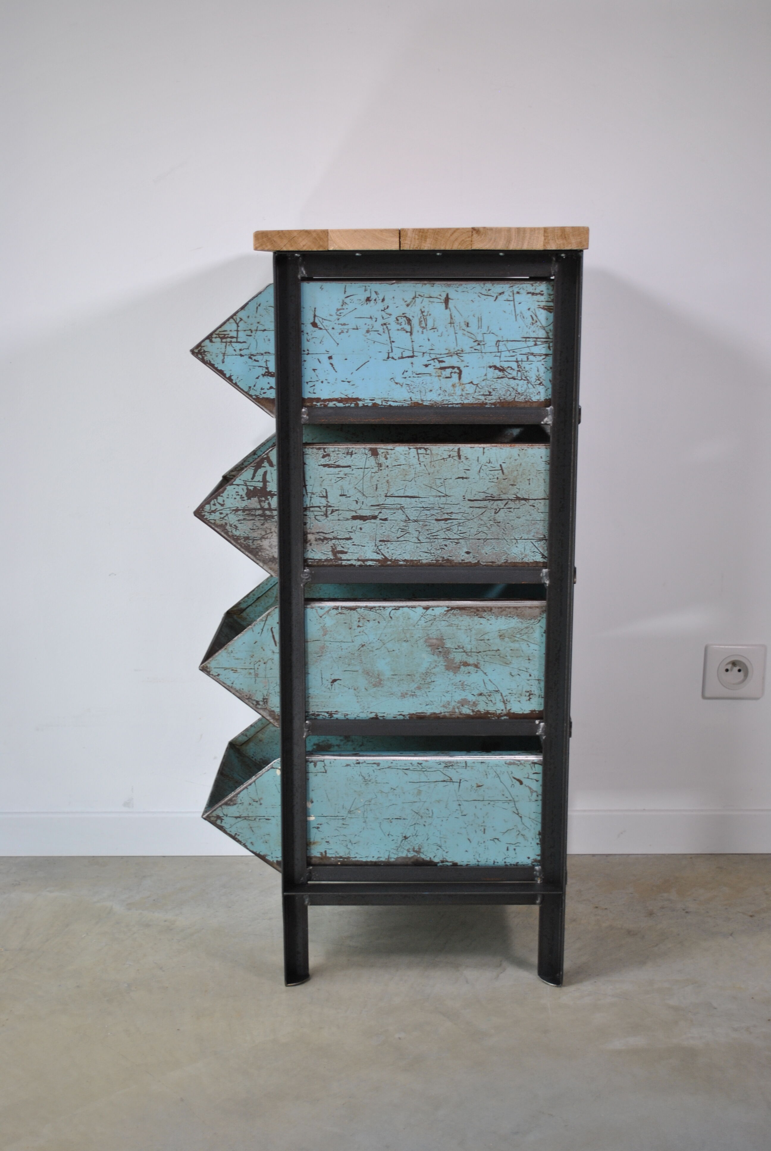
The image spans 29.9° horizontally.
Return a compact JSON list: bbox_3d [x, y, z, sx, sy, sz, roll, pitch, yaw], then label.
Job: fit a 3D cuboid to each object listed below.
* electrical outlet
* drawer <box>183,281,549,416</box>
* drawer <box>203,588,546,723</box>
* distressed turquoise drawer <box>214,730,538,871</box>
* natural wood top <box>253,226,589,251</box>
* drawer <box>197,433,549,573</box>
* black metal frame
[{"bbox_3d":[0.521,0.144,2.151,0.092,0.084,0.011,0,12,0],"label":"electrical outlet"},{"bbox_3d":[-0.005,-0.293,1.815,0.443,0.157,0.288,0,12,0],"label":"drawer"},{"bbox_3d":[-0.005,0.080,1.895,0.443,0.156,0.288,0,12,0],"label":"drawer"},{"bbox_3d":[-0.005,0.269,1.937,0.443,0.155,0.288,0,12,0],"label":"distressed turquoise drawer"},{"bbox_3d":[0.041,-0.415,1.791,0.374,0.026,0.365,0,12,0],"label":"natural wood top"},{"bbox_3d":[-0.005,-0.107,1.855,0.443,0.158,0.288,0,12,0],"label":"drawer"},{"bbox_3d":[0.050,0.039,1.889,0.350,0.904,0.350,0,12,0],"label":"black metal frame"}]

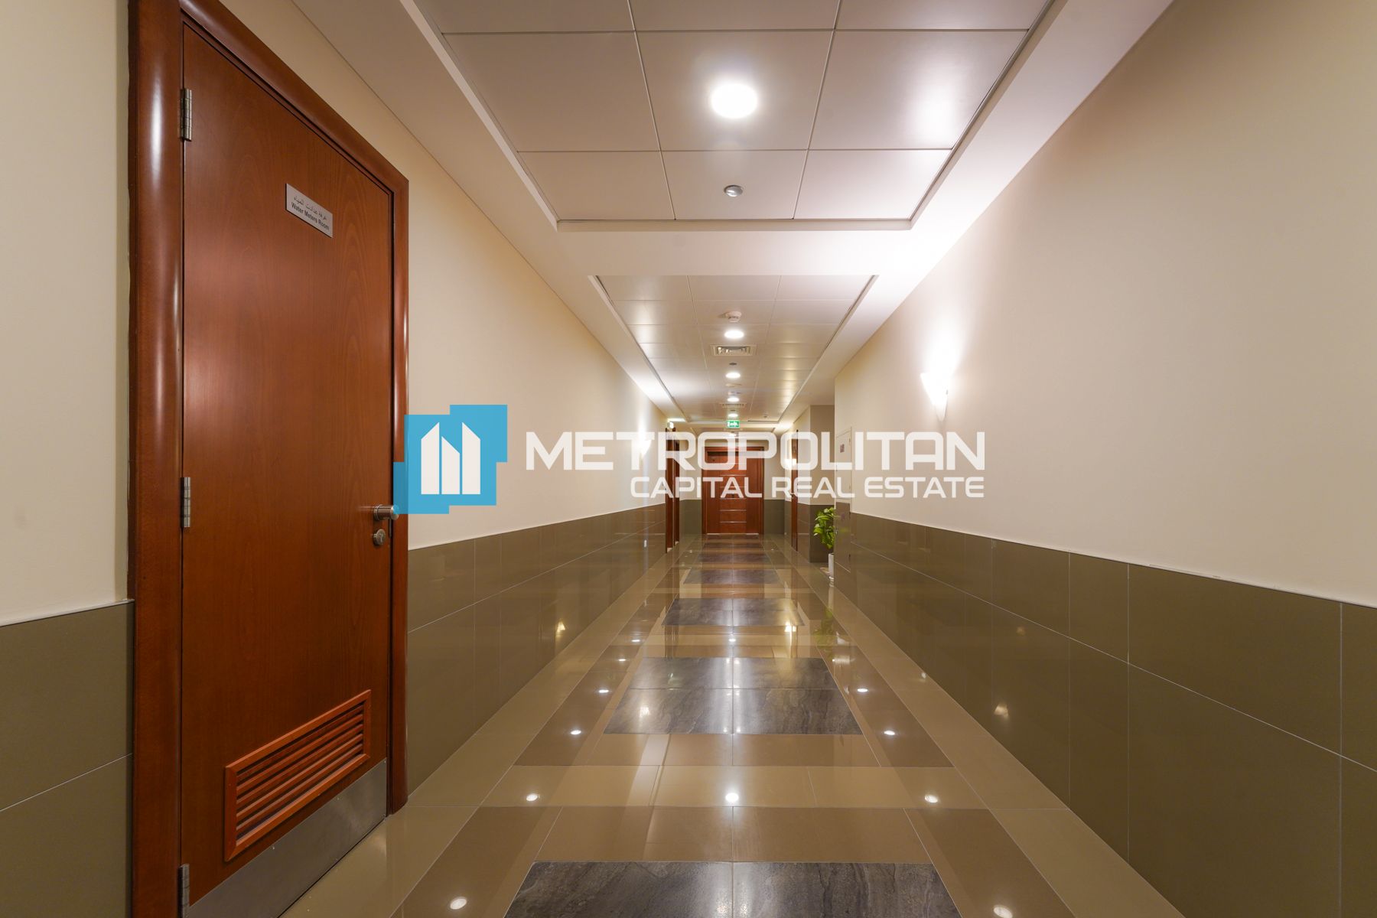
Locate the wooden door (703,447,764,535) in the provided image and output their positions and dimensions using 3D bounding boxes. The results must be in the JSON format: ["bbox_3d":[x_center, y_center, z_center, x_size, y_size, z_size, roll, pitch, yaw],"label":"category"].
[{"bbox_3d":[1.192,0.838,14.131,1.613,2.292,0.120,0,-2,3],"label":"wooden door"}]

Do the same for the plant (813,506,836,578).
[{"bbox_3d":[1.942,1.115,7.158,0.520,0.950,0.500,0,-2,3],"label":"plant"}]

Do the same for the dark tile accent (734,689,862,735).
[{"bbox_3d":[0.539,1.330,2.832,0.606,0.012,0.577,0,-2,3],"label":"dark tile accent"}]

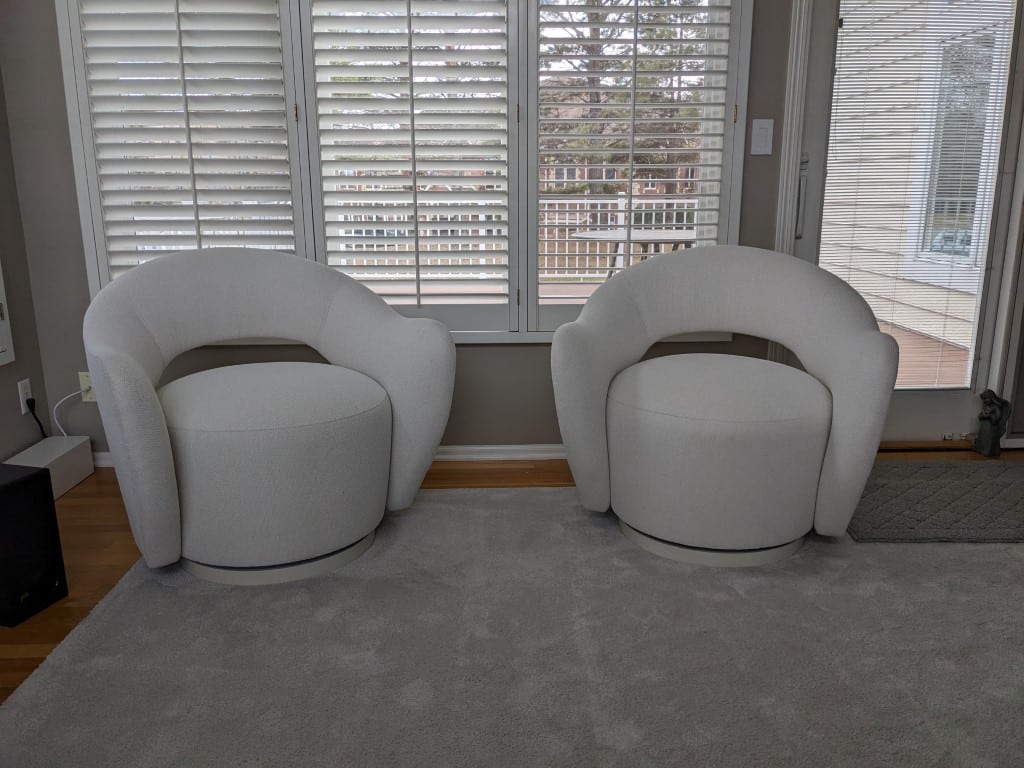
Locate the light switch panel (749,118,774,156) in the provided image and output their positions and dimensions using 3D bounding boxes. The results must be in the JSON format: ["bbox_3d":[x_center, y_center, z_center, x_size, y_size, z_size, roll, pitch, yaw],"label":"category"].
[{"bbox_3d":[0.871,-0.856,2.770,0.072,0.116,0.010,-1,13,-2],"label":"light switch panel"}]

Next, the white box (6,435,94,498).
[{"bbox_3d":[-1.587,0.302,2.704,0.156,0.134,0.405,-1,13,-4],"label":"white box"}]

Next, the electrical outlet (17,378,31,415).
[{"bbox_3d":[-1.684,0.046,2.775,0.010,0.115,0.070,-1,13,-2],"label":"electrical outlet"}]

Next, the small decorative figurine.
[{"bbox_3d":[1.833,0.143,3.047,0.105,0.255,0.100,-9,15,-33],"label":"small decorative figurine"}]

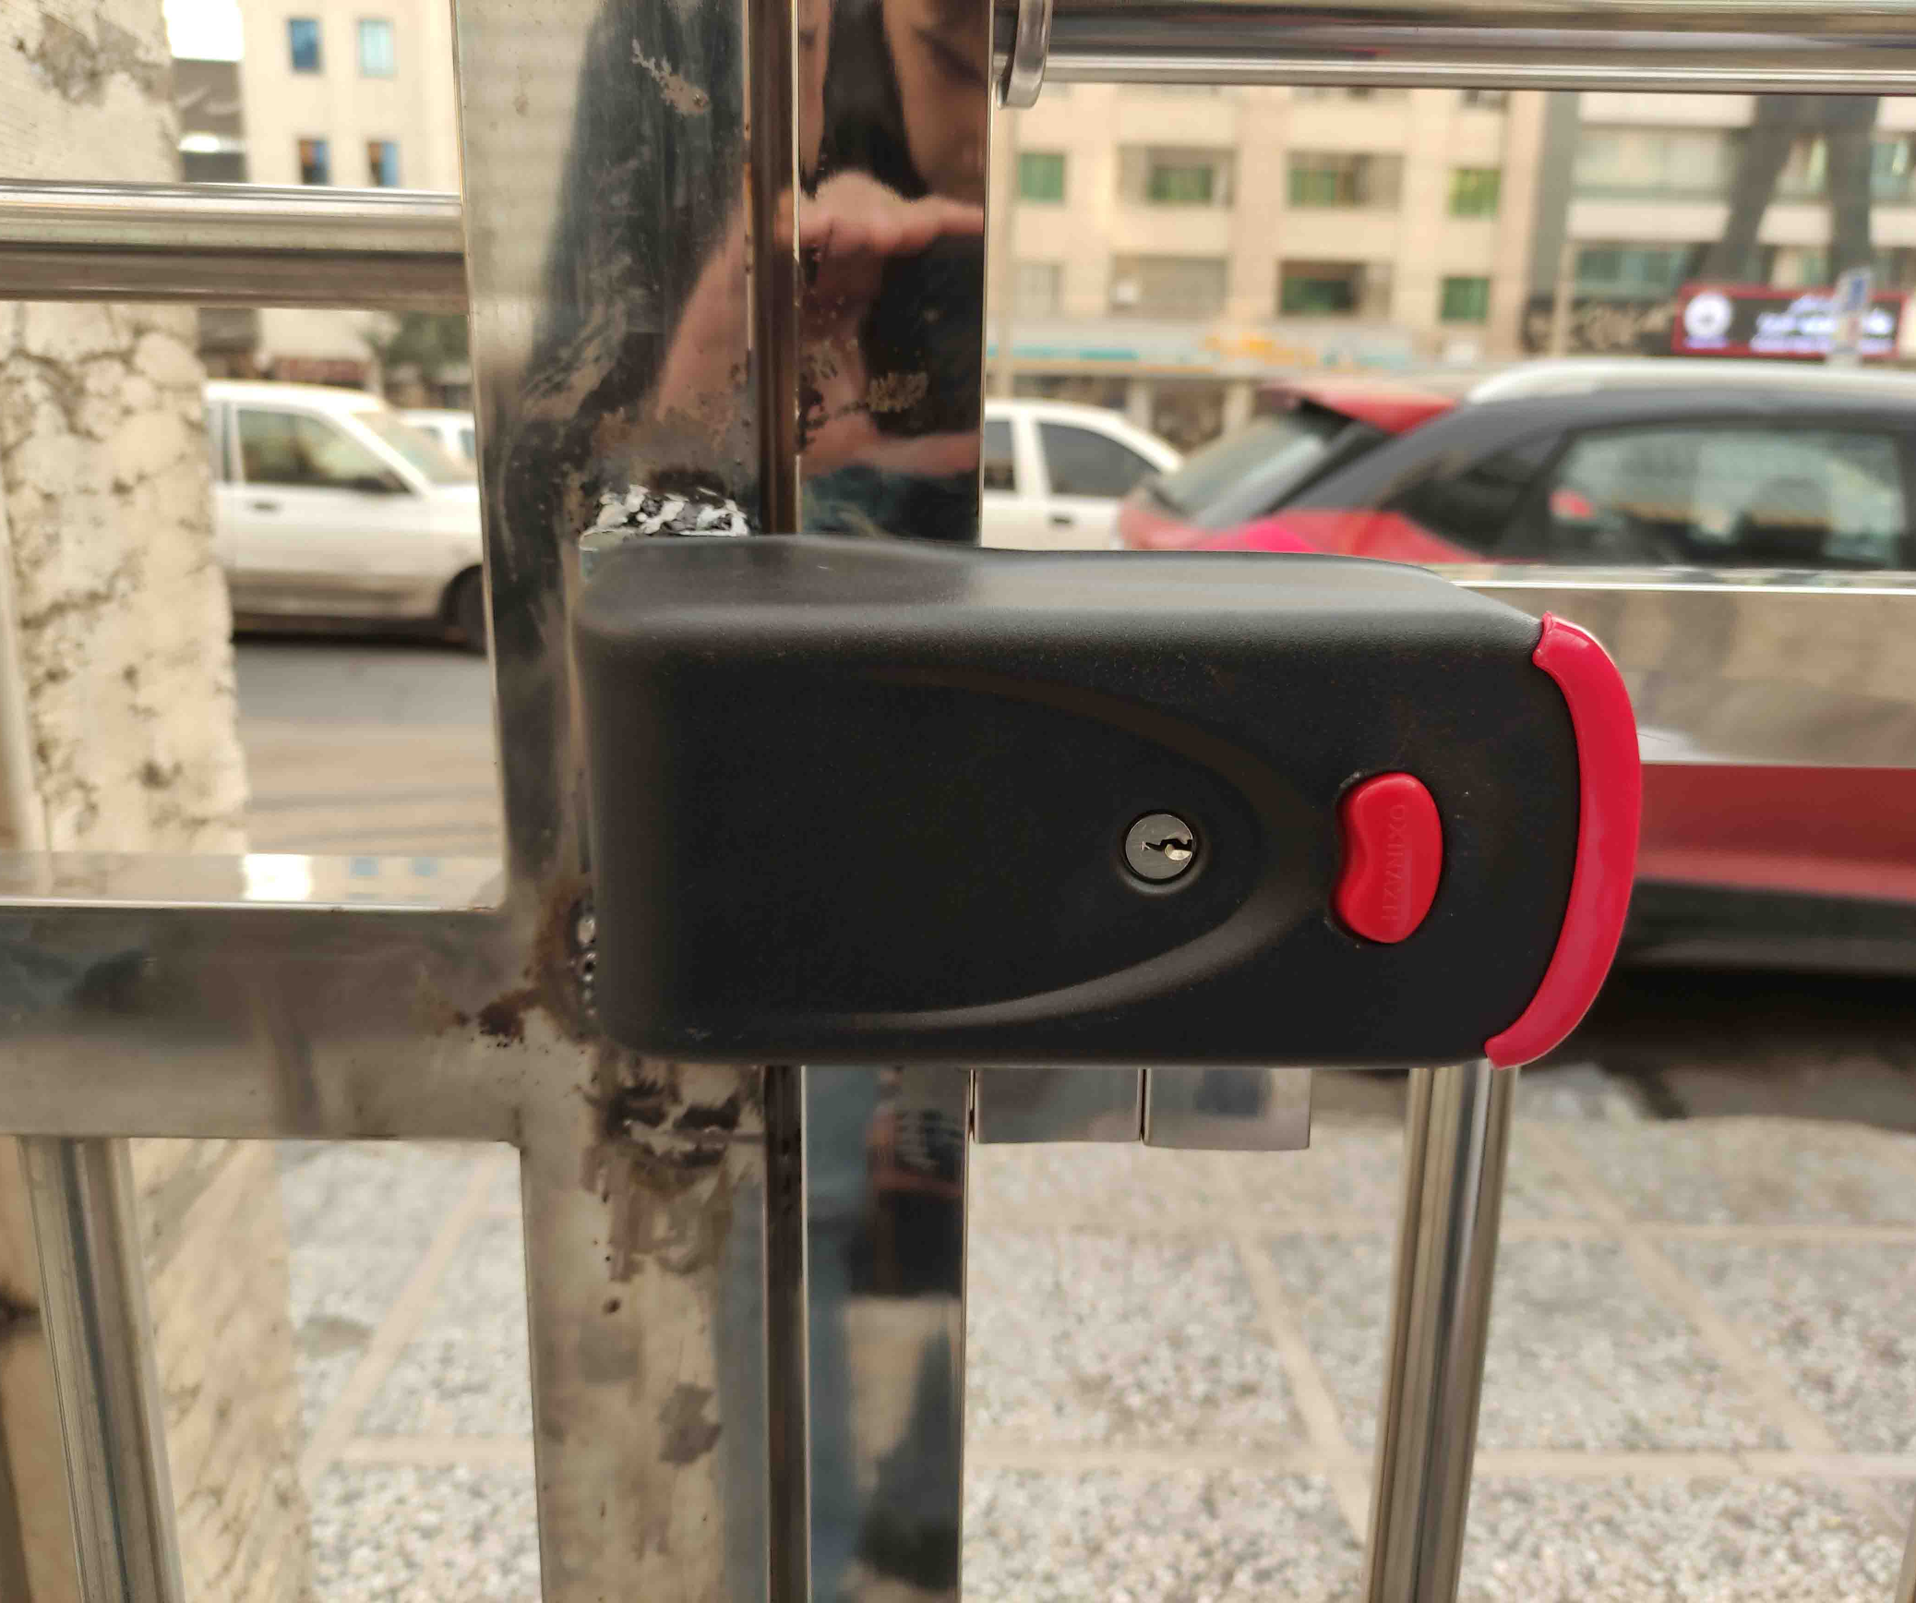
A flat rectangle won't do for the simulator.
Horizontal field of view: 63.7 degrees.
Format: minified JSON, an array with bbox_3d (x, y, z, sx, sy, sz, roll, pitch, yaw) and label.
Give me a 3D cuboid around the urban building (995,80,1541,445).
[{"bbox_3d":[9.269,-20.898,54.465,18.800,17.000,14.000,0,14,-5],"label":"urban building"}]

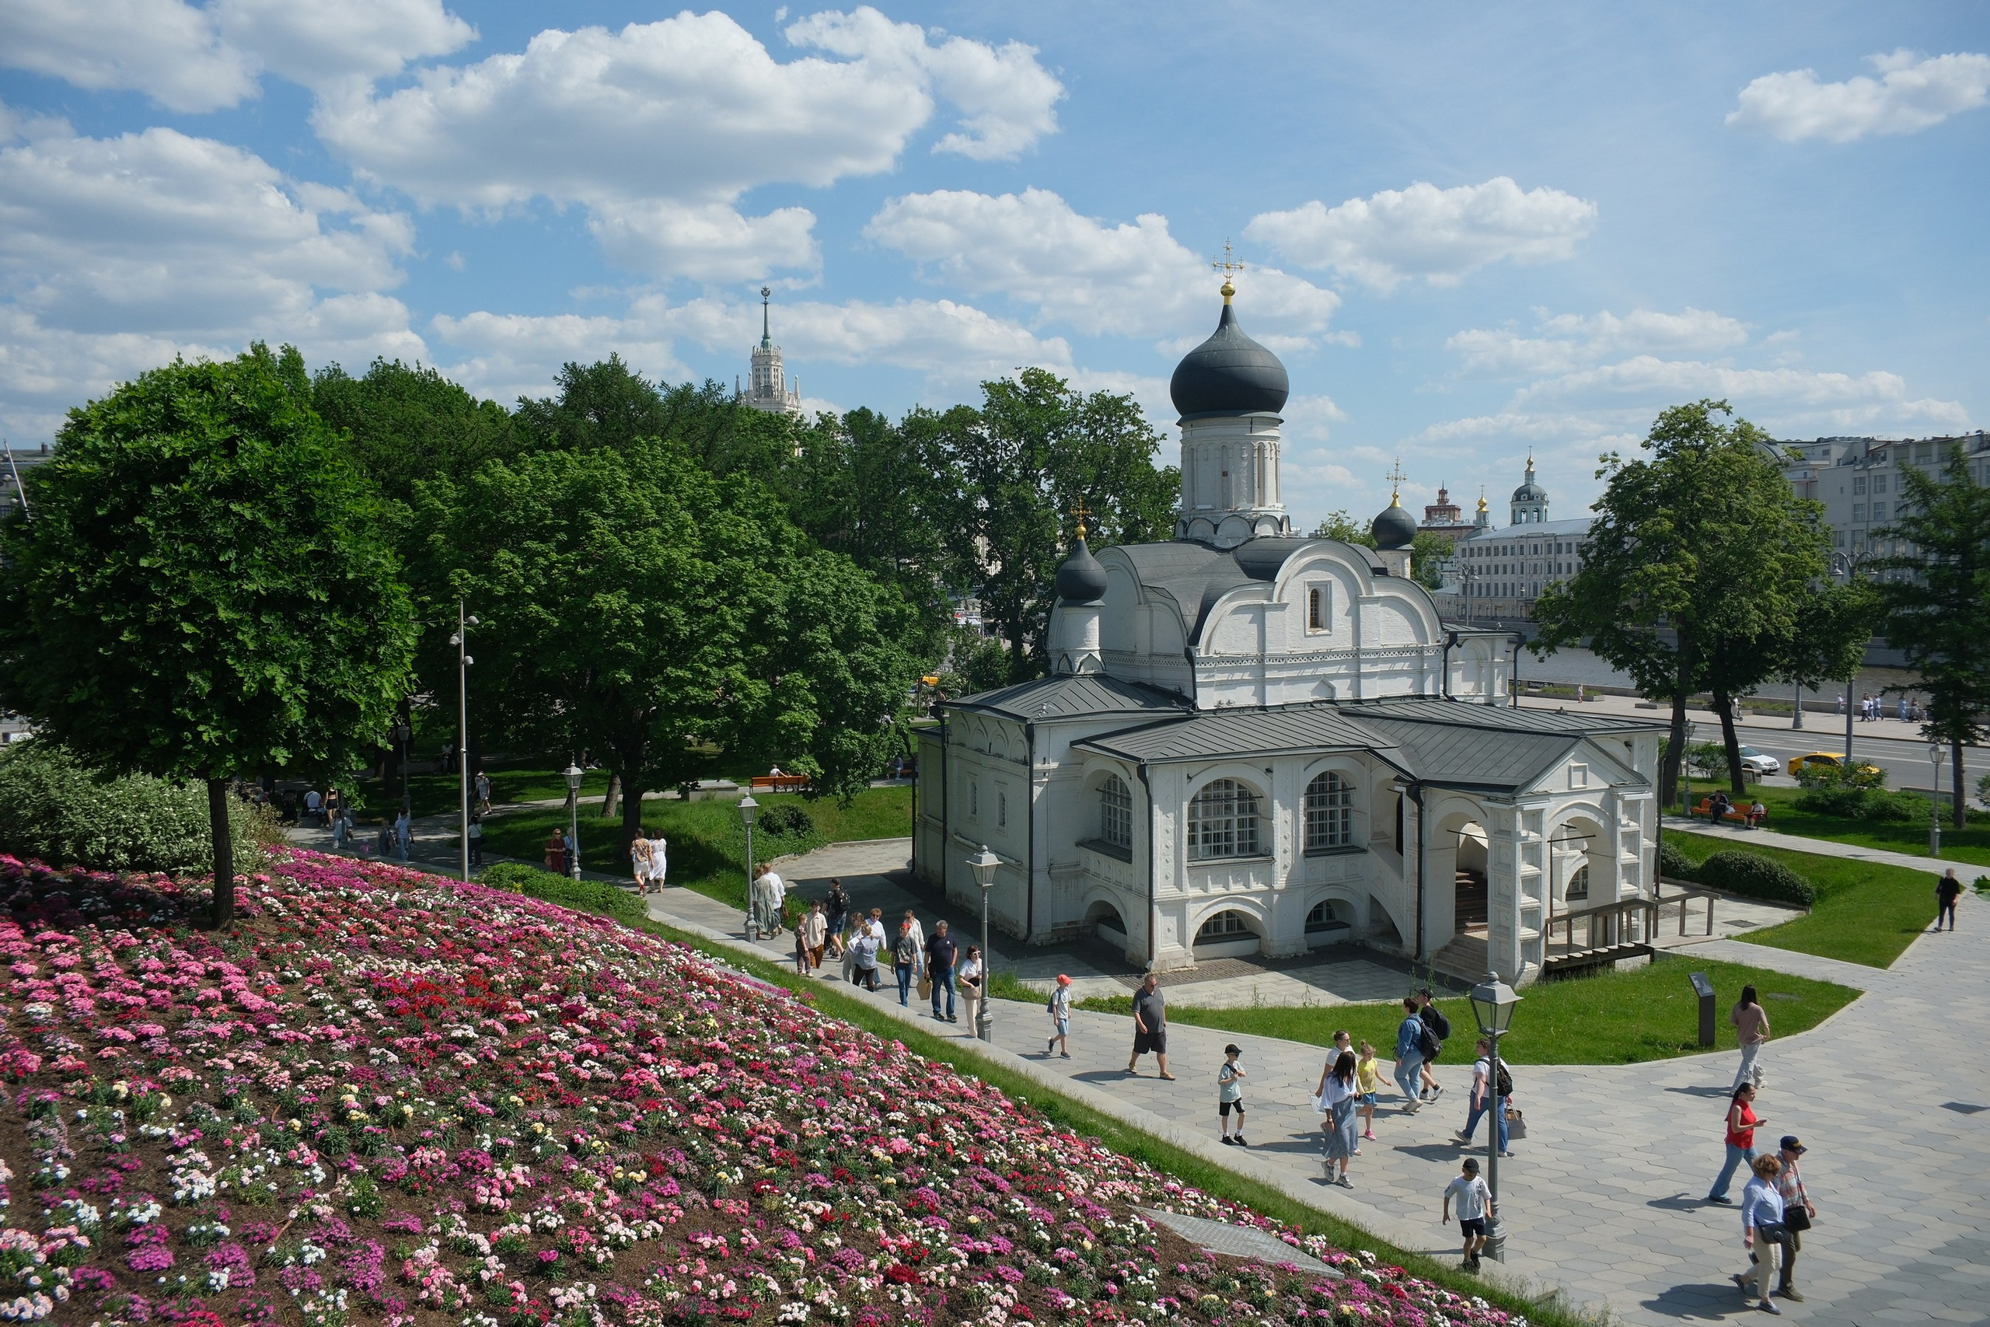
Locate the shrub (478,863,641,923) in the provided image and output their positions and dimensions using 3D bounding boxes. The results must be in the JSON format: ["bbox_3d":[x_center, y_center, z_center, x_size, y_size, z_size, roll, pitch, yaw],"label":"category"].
[{"bbox_3d":[-11.218,5.697,38.233,6.600,0.750,1.500,2,3,40],"label":"shrub"}]

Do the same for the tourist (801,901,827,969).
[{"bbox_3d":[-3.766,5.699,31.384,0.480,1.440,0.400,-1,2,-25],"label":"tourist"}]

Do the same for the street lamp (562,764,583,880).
[{"bbox_3d":[-11.565,4.425,41.135,0.540,3.375,0.540,-1,2,-16],"label":"street lamp"}]

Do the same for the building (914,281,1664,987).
[{"bbox_3d":[7.935,-2.466,40.199,17.300,18.000,20.500,-1,2,-23],"label":"building"}]

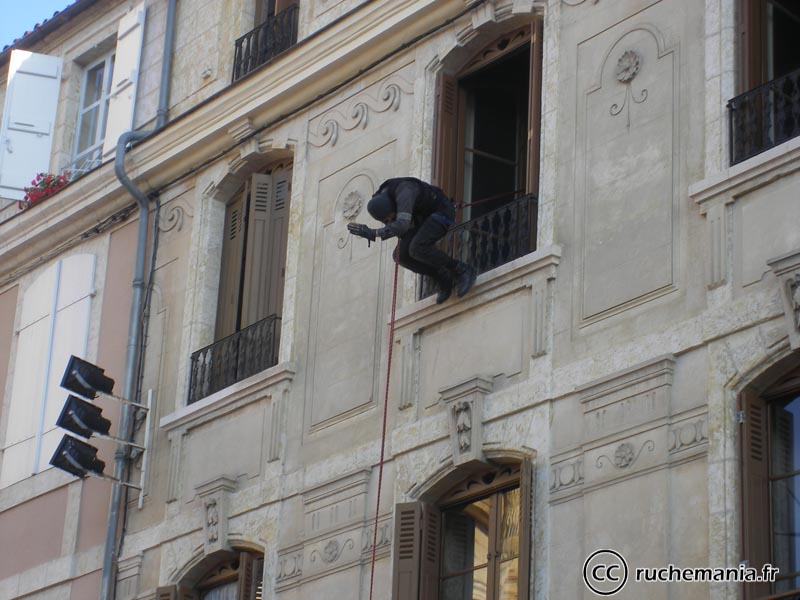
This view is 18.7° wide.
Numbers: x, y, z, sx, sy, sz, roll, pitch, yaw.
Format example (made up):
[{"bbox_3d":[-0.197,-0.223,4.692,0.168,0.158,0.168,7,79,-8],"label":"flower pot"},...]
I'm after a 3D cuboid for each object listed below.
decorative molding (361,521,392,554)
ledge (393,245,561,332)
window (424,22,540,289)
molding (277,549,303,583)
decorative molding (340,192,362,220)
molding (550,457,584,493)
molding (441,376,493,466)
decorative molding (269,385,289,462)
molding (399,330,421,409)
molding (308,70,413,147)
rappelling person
[{"bbox_3d":[-0.183,1.798,18.381,0.037,0.168,0.347,19,-28,-33],"label":"decorative molding"},{"bbox_3d":[0.575,-0.051,18.233,0.189,0.168,1.918,19,-28,-33],"label":"ledge"},{"bbox_3d":[0.671,-1.073,17.739,0.220,1.980,1.320,17,-25,-33],"label":"window"},{"bbox_3d":[-0.877,2.109,19.216,0.037,0.178,0.336,19,-28,-33],"label":"molding"},{"bbox_3d":[-0.382,-0.737,18.904,0.060,0.228,0.226,17,-25,-33],"label":"decorative molding"},{"bbox_3d":[1.083,1.126,15.866,0.040,0.200,0.340,17,-25,-33],"label":"molding"},{"bbox_3d":[0.462,0.881,16.781,0.180,0.570,0.430,17,-25,-33],"label":"molding"},{"bbox_3d":[-0.953,0.969,18.973,0.060,0.570,0.150,17,-25,-33],"label":"decorative molding"},{"bbox_3d":[0.068,0.511,17.653,0.060,0.560,0.155,17,-25,-33],"label":"molding"},{"bbox_3d":[-0.327,-1.469,19.176,0.040,0.260,1.420,17,-25,-33],"label":"molding"},{"bbox_3d":[0.072,-0.490,18.152,1.082,0.840,0.515,19,-28,-33],"label":"rappelling person"}]

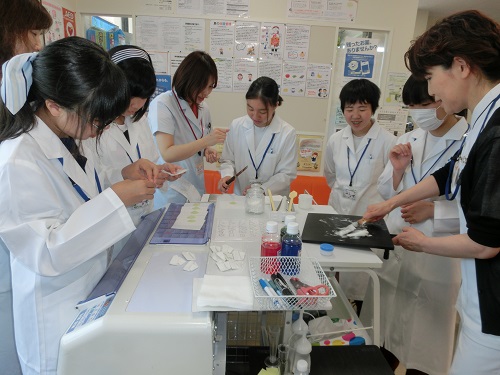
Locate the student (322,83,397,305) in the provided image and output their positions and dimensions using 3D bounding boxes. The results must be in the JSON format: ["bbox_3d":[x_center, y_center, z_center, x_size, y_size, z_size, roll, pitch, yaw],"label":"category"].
[{"bbox_3d":[0.541,0.203,1.820,0.400,1.480,0.290,9,16,23],"label":"student"}]

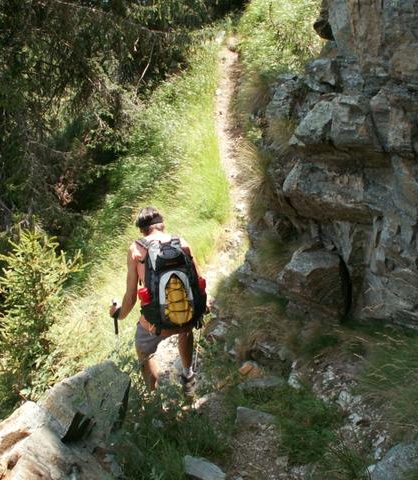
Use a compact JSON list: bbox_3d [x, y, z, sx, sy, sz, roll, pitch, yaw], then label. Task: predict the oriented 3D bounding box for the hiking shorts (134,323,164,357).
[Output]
[{"bbox_3d":[-0.346,0.675,4.620,0.380,0.380,0.280,-2,14,-1],"label":"hiking shorts"}]

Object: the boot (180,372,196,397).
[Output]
[{"bbox_3d":[-0.171,1.150,5.150,0.110,0.150,0.290,2,9,3],"label":"boot"}]

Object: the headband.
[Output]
[{"bbox_3d":[-0.400,-0.133,4.420,0.165,0.075,0.190,-13,7,-18],"label":"headband"}]

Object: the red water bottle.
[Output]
[{"bbox_3d":[-0.424,0.408,4.360,0.080,0.200,0.080,-8,13,2],"label":"red water bottle"}]

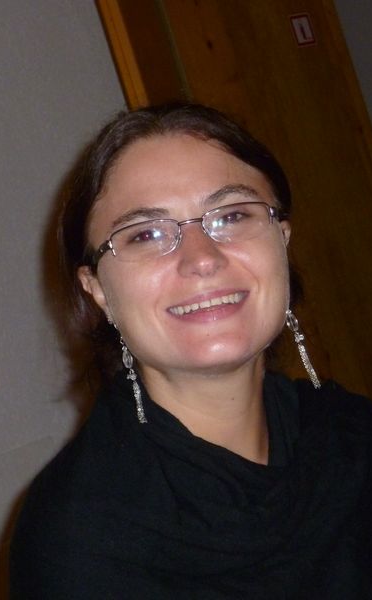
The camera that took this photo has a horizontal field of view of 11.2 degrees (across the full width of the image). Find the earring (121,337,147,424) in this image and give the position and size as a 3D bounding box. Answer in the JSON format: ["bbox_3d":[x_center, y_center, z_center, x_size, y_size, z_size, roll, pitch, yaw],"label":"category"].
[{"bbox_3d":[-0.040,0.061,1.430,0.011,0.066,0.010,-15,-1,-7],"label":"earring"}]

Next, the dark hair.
[{"bbox_3d":[-0.006,-0.043,1.455,0.190,0.215,0.200,-12,-7,-9],"label":"dark hair"}]

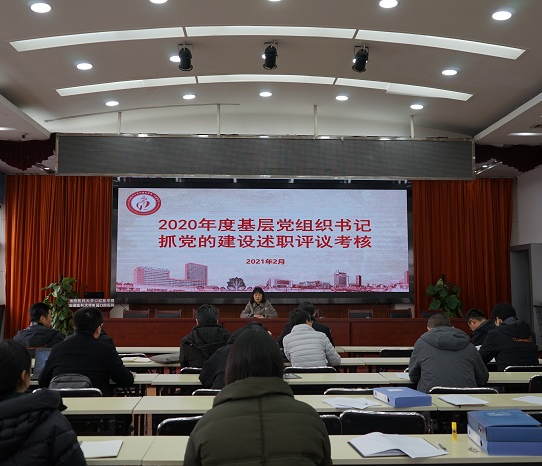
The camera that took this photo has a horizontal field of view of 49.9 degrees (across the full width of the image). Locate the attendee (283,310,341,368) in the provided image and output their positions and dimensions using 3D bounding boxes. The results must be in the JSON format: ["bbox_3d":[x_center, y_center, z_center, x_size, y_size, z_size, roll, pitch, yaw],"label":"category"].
[{"bbox_3d":[0.364,1.316,5.225,0.500,1.250,0.760,0,-5,-2],"label":"attendee"}]

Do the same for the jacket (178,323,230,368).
[{"bbox_3d":[-0.546,1.118,5.021,0.490,0.660,0.440,0,-5,-2],"label":"jacket"}]

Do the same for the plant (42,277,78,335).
[{"bbox_3d":[-3.158,1.378,8.694,0.546,1.485,0.546,0,-5,-2],"label":"plant"}]

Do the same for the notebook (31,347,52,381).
[{"bbox_3d":[-1.647,1.000,4.395,0.330,0.220,0.250,1,-5,-10],"label":"notebook"}]

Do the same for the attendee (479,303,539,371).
[{"bbox_3d":[2.103,1.291,5.210,0.520,1.290,0.730,3,-6,-27],"label":"attendee"}]

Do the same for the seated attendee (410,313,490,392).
[{"bbox_3d":[1.285,1.234,4.305,0.570,1.253,0.760,0,-5,-2],"label":"seated attendee"}]

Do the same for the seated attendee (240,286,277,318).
[{"bbox_3d":[-0.168,1.384,8.006,0.540,1.260,0.720,0,-5,-2],"label":"seated attendee"}]

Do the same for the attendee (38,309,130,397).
[{"bbox_3d":[-1.304,1.191,4.184,0.620,1.318,0.760,0,-5,4],"label":"attendee"}]

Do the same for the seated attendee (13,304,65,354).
[{"bbox_3d":[-2.435,1.377,6.088,0.510,1.280,0.720,-1,-5,13],"label":"seated attendee"}]

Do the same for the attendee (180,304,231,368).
[{"bbox_3d":[-0.556,1.284,5.136,0.500,1.290,0.740,0,-5,-2],"label":"attendee"}]

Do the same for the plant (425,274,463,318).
[{"bbox_3d":[2.646,1.383,8.972,0.520,1.460,0.520,0,-5,-2],"label":"plant"}]

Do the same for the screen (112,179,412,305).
[{"bbox_3d":[-0.137,0.159,10.699,5.439,2.243,0.150,0,-5,-2],"label":"screen"}]

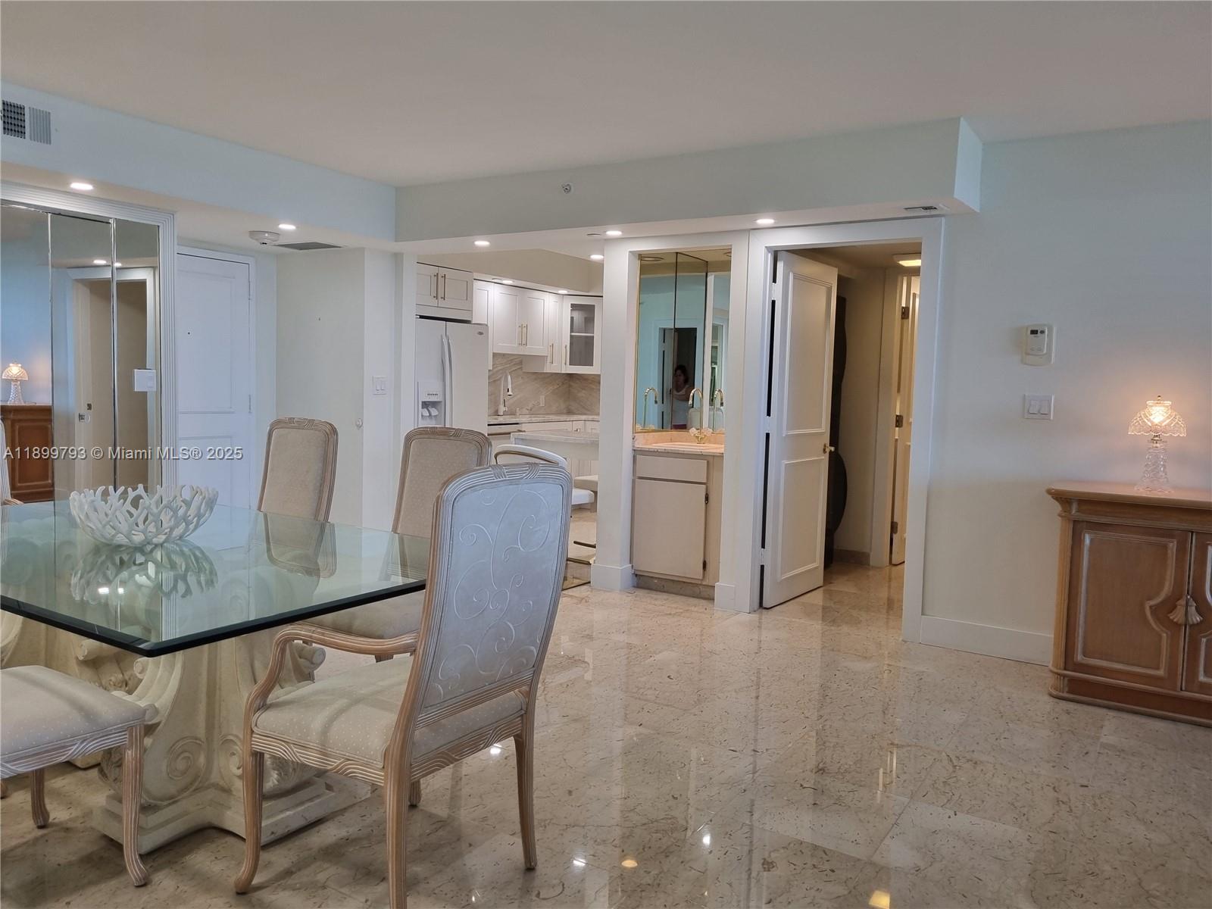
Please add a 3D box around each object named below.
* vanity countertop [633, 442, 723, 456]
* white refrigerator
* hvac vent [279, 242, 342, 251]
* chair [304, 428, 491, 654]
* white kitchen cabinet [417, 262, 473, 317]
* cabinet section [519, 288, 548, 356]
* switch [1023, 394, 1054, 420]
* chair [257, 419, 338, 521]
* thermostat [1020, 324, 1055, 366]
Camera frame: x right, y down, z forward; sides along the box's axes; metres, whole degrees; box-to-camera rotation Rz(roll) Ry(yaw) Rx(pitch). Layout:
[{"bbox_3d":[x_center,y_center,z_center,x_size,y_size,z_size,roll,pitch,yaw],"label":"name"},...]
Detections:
[{"bbox_3d":[0.570,-0.025,5.656,0.661,0.030,0.571,4,5,32],"label":"vanity countertop"},{"bbox_3d":[-1.507,-0.181,7.204,0.800,1.715,0.850,4,5,32],"label":"white refrigerator"},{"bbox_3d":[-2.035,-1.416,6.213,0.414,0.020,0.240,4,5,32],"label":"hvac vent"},{"bbox_3d":[-0.783,0.463,3.267,0.545,1.102,0.668,4,5,32],"label":"chair"},{"bbox_3d":[-1.551,-1.270,7.186,0.610,0.396,0.811,4,5,32],"label":"white kitchen cabinet"},{"bbox_3d":[-0.821,-1.274,8.883,0.330,0.615,0.420,4,5,33],"label":"cabinet section"},{"bbox_3d":[2.053,-0.224,4.310,0.126,0.119,0.015,4,5,32],"label":"switch"},{"bbox_3d":[-1.471,0.410,3.692,0.545,1.102,0.668,4,5,32],"label":"chair"},{"bbox_3d":[2.034,-0.516,4.288,0.134,0.195,0.040,4,5,32],"label":"thermostat"}]

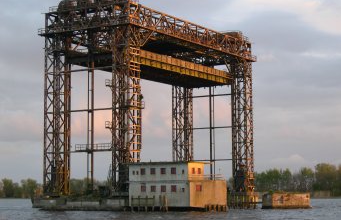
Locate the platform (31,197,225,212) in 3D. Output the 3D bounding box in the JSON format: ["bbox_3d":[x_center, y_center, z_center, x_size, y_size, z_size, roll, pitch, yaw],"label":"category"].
[{"bbox_3d":[-7.827,16.990,146.746,37.200,2.450,9.200,-4,-7,31],"label":"platform"}]

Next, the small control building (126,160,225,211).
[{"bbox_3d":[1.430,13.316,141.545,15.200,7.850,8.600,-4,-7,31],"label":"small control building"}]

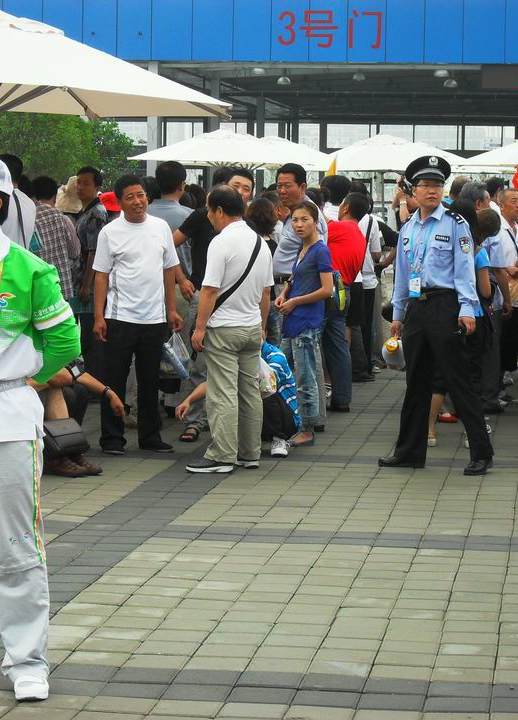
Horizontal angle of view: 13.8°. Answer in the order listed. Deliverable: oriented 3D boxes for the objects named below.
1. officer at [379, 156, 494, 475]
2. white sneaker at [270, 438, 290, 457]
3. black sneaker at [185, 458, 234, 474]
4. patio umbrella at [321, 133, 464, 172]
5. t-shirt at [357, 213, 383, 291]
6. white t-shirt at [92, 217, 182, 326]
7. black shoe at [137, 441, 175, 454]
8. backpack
[{"bbox_3d":[1.032,-0.260,12.420,0.620,1.810,0.400,4,5,33],"label":"officer"},{"bbox_3d":[0.132,0.529,13.069,0.105,0.110,0.275,1,4,7],"label":"white sneaker"},{"bbox_3d":[-0.281,0.597,12.216,0.285,0.110,0.105,0,4,-5],"label":"black sneaker"},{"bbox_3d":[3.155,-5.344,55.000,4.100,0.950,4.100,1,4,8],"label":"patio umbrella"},{"bbox_3d":[0.957,-0.957,19.000,0.280,0.670,0.420,-2,5,-37],"label":"t-shirt"},{"bbox_3d":[-0.757,-0.559,13.200,0.500,0.670,0.290,0,5,-10],"label":"white t-shirt"},{"bbox_3d":[-0.632,0.526,13.049,0.270,0.095,0.100,4,5,38],"label":"black shoe"},{"bbox_3d":[0.527,-0.465,14.700,0.160,0.330,0.260,-1,5,-21],"label":"backpack"}]

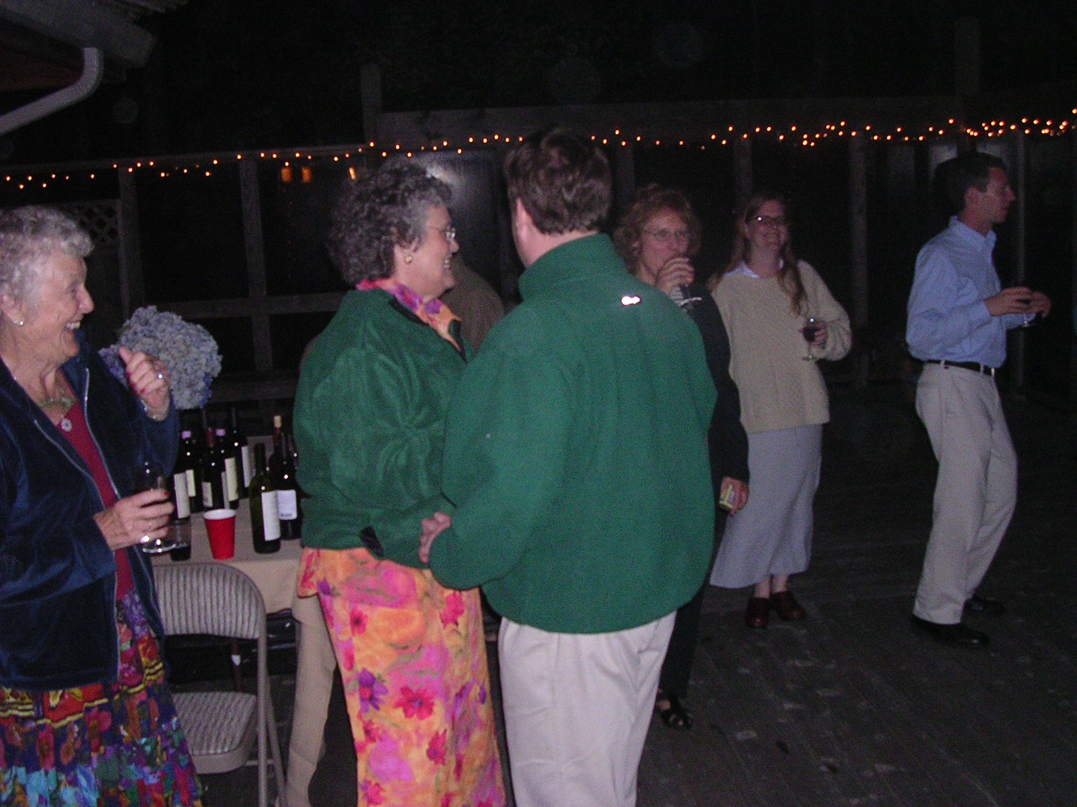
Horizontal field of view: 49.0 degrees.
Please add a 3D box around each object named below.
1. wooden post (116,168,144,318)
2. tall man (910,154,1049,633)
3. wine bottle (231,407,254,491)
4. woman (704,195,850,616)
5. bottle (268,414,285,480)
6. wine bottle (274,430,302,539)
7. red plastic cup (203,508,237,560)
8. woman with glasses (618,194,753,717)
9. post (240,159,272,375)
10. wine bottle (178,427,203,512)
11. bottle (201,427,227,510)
[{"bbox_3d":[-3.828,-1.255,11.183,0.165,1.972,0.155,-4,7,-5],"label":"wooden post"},{"bbox_3d":[1.648,-0.027,4.439,0.500,1.800,0.500,1,8,33],"label":"tall man"},{"bbox_3d":[-1.028,0.165,4.082,0.075,0.306,0.075,-3,7,0],"label":"wine bottle"},{"bbox_3d":[0.957,0.021,4.707,0.560,1.700,0.370,-3,7,-1],"label":"woman"},{"bbox_3d":[-0.792,0.207,3.646,0.075,0.330,0.075,-3,7,0],"label":"bottle"},{"bbox_3d":[-0.724,0.232,3.402,0.077,0.306,0.077,-3,7,0],"label":"wine bottle"},{"bbox_3d":[-0.865,0.360,3.223,0.093,0.118,0.093,-3,7,0],"label":"red plastic cup"},{"bbox_3d":[0.436,0.171,3.744,0.520,1.690,0.360,-4,7,-9],"label":"woman with glasses"},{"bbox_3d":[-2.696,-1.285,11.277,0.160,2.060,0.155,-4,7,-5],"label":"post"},{"bbox_3d":[-1.164,0.222,3.954,0.074,0.280,0.074,-3,7,0],"label":"wine bottle"},{"bbox_3d":[-1.045,0.219,3.803,0.075,0.292,0.075,-3,7,0],"label":"bottle"}]

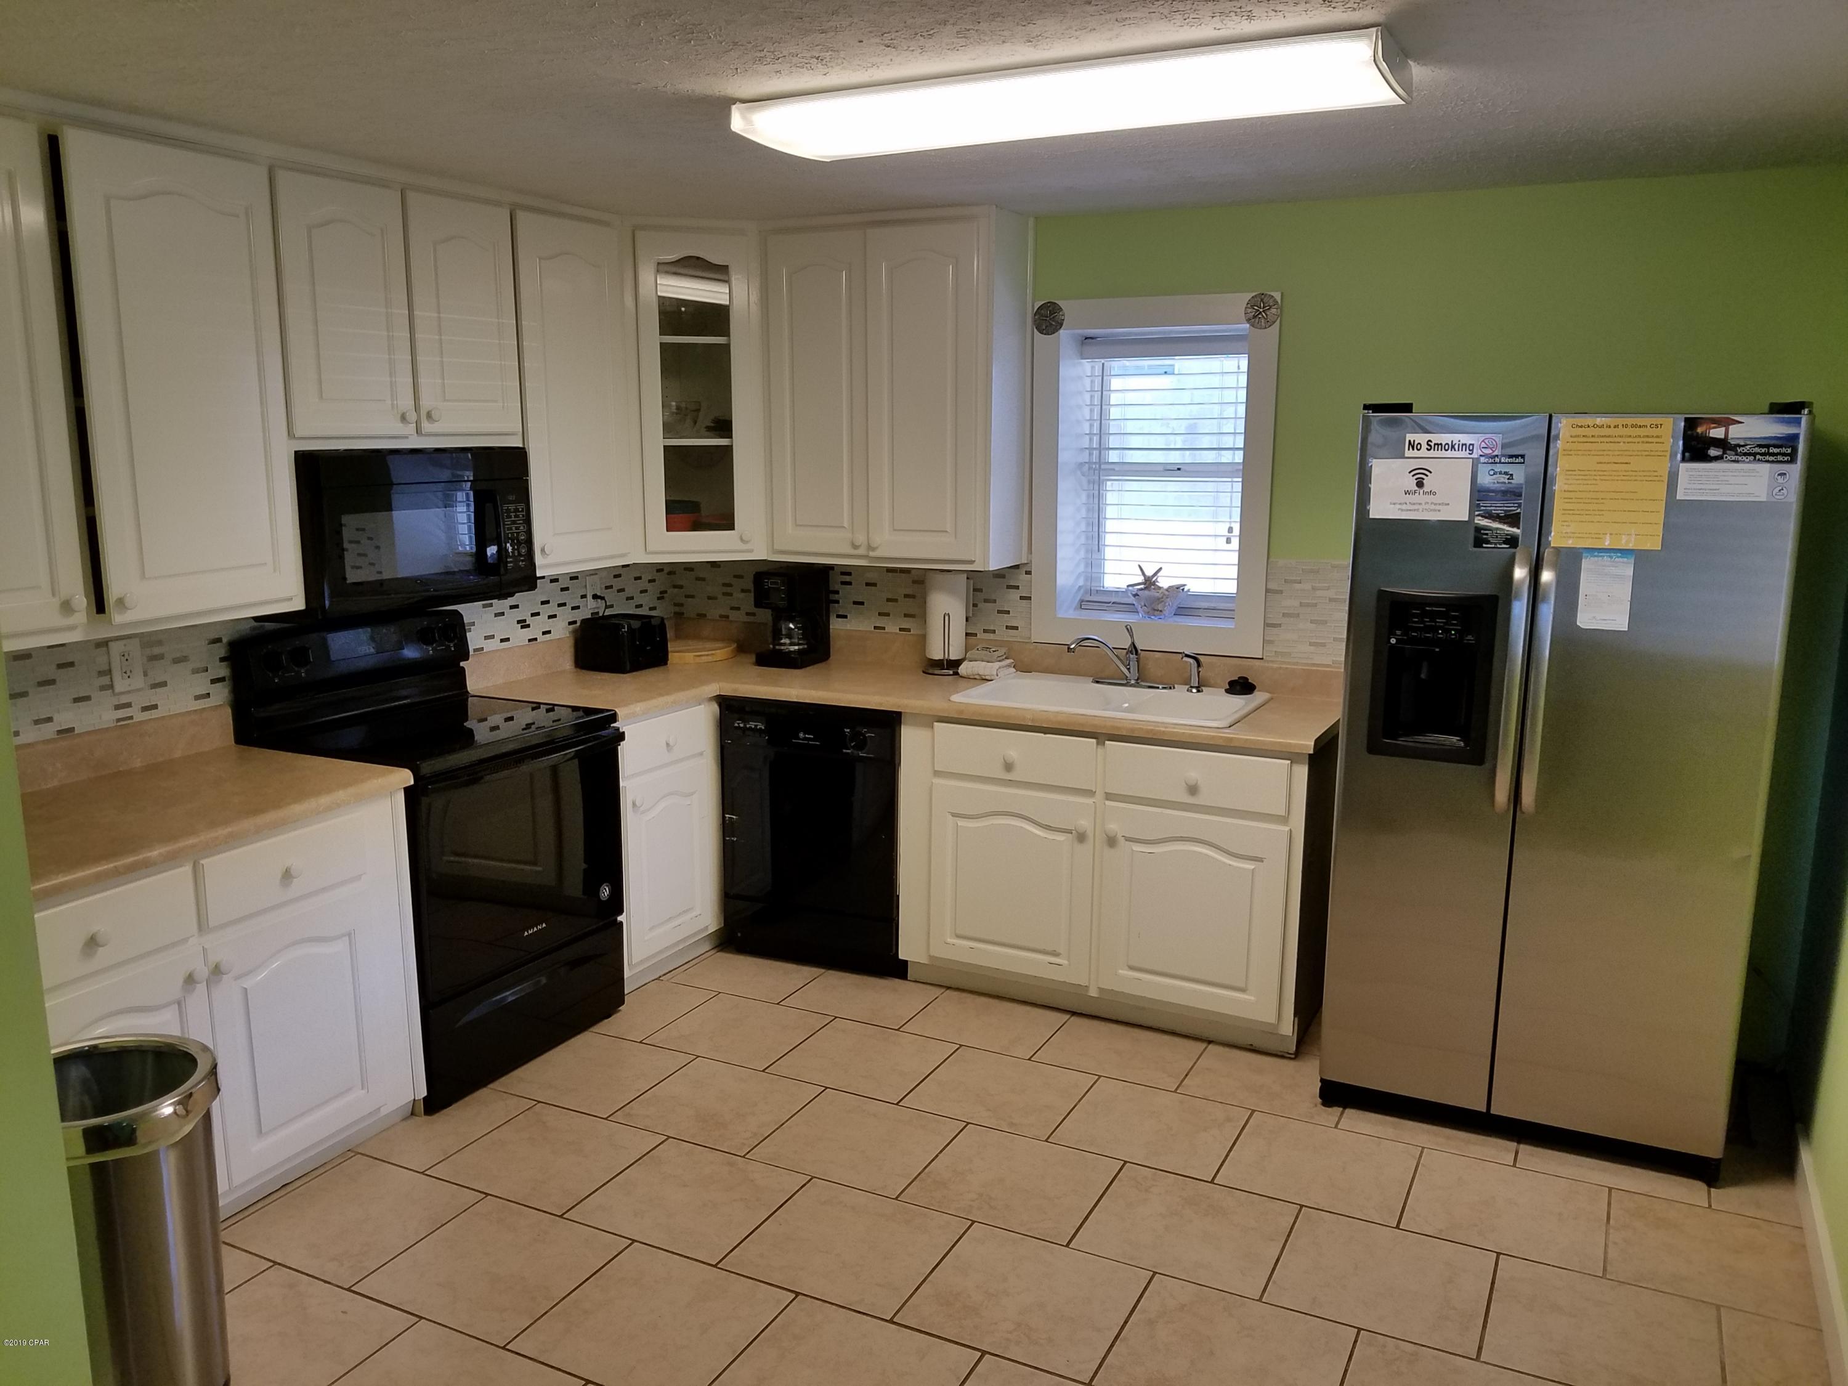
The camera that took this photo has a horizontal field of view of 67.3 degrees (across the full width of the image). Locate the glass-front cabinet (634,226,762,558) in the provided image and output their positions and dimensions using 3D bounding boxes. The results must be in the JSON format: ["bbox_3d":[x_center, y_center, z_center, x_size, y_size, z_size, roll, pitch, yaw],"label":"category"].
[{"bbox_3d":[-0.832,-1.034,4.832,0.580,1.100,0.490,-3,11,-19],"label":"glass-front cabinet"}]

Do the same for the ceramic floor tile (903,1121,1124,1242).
[{"bbox_3d":[0.212,1.150,3.261,0.406,0.010,0.402,5,12,26],"label":"ceramic floor tile"}]

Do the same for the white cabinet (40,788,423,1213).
[{"bbox_3d":[-1.732,0.703,3.125,0.610,0.860,0.980,6,12,26],"label":"white cabinet"}]

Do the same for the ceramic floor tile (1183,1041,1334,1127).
[{"bbox_3d":[0.927,1.036,3.714,0.405,0.012,0.395,5,12,26],"label":"ceramic floor tile"}]

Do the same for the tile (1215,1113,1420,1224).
[{"bbox_3d":[0.933,1.118,3.278,0.405,0.012,0.395,5,12,26],"label":"tile"}]

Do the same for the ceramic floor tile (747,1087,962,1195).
[{"bbox_3d":[-0.158,1.097,3.391,0.404,0.010,0.386,5,12,26],"label":"ceramic floor tile"}]

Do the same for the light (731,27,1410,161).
[{"bbox_3d":[0.232,-1.092,2.594,1.230,0.077,0.260,5,12,26],"label":"light"}]

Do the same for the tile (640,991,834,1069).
[{"bbox_3d":[-0.530,0.981,4.014,0.405,0.010,0.391,6,12,26],"label":"tile"}]

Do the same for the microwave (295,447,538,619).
[{"bbox_3d":[-1.422,-0.450,3.692,0.385,0.400,0.750,5,12,26],"label":"microwave"}]

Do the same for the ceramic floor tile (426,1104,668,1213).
[{"bbox_3d":[-0.908,1.126,3.369,0.406,0.010,0.402,5,12,26],"label":"ceramic floor tile"}]

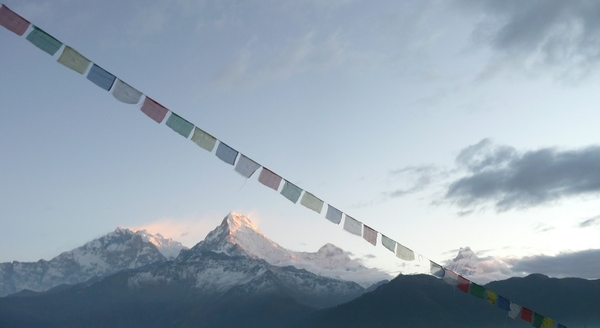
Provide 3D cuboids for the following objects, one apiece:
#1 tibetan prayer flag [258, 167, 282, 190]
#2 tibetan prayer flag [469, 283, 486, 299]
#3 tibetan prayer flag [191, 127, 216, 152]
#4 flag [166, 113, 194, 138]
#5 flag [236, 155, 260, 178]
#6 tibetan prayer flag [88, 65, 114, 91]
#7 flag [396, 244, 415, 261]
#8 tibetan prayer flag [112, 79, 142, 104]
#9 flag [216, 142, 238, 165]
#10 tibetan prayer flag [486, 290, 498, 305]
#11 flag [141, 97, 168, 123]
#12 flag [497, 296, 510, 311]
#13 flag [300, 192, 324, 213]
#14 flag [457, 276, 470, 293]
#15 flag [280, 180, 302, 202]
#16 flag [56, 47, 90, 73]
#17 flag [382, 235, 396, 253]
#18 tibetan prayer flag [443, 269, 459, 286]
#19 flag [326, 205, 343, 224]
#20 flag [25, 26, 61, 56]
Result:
[{"bbox_3d":[-0.304,0.153,4.937,0.240,0.158,0.020,31,-32,-23],"label":"tibetan prayer flag"},{"bbox_3d":[2.291,1.638,6.234,0.259,0.159,0.025,28,-33,-23],"label":"tibetan prayer flag"},{"bbox_3d":[-0.923,-0.236,4.639,0.235,0.151,0.020,33,-32,-21],"label":"tibetan prayer flag"},{"bbox_3d":[-1.141,-0.368,4.615,0.247,0.169,0.025,33,-43,-21],"label":"flag"},{"bbox_3d":[-0.538,0.034,4.906,0.248,0.169,0.025,32,-42,-21],"label":"flag"},{"bbox_3d":[-1.738,-0.758,4.248,0.226,0.157,0.020,33,-32,-21],"label":"tibetan prayer flag"},{"bbox_3d":[1.241,1.043,5.703,0.254,0.169,0.025,29,-42,-23],"label":"flag"},{"bbox_3d":[-1.569,-0.651,4.424,0.250,0.169,0.025,33,-43,-21],"label":"tibetan prayer flag"},{"bbox_3d":[-0.714,-0.104,4.739,0.226,0.153,0.020,32,-32,-22],"label":"flag"},{"bbox_3d":[2.505,1.743,6.356,0.228,0.149,0.020,29,-31,-24],"label":"tibetan prayer flag"},{"bbox_3d":[-1.358,-0.499,4.519,0.245,0.169,0.025,33,-43,-21],"label":"flag"},{"bbox_3d":[2.723,1.859,6.468,0.253,0.150,0.020,26,-29,-26],"label":"flag"},{"bbox_3d":[0.133,0.408,5.156,0.248,0.156,0.020,31,-31,-23],"label":"flag"},{"bbox_3d":[2.064,1.519,6.124,0.237,0.157,0.020,30,-31,-23],"label":"flag"},{"bbox_3d":[-0.098,0.285,5.036,0.243,0.167,0.020,31,-32,-23],"label":"flag"},{"bbox_3d":[-1.933,-0.886,4.156,0.240,0.161,0.020,34,-33,-21],"label":"flag"},{"bbox_3d":[1.029,0.926,5.602,0.236,0.169,0.025,30,-42,-22],"label":"flag"},{"bbox_3d":[1.876,1.407,6.031,0.249,0.152,0.020,26,-29,-26],"label":"tibetan prayer flag"},{"bbox_3d":[0.365,0.549,5.269,0.217,0.155,0.020,30,-31,-23],"label":"flag"},{"bbox_3d":[-2.186,-1.048,4.139,0.257,0.169,0.025,34,-43,-20],"label":"flag"}]

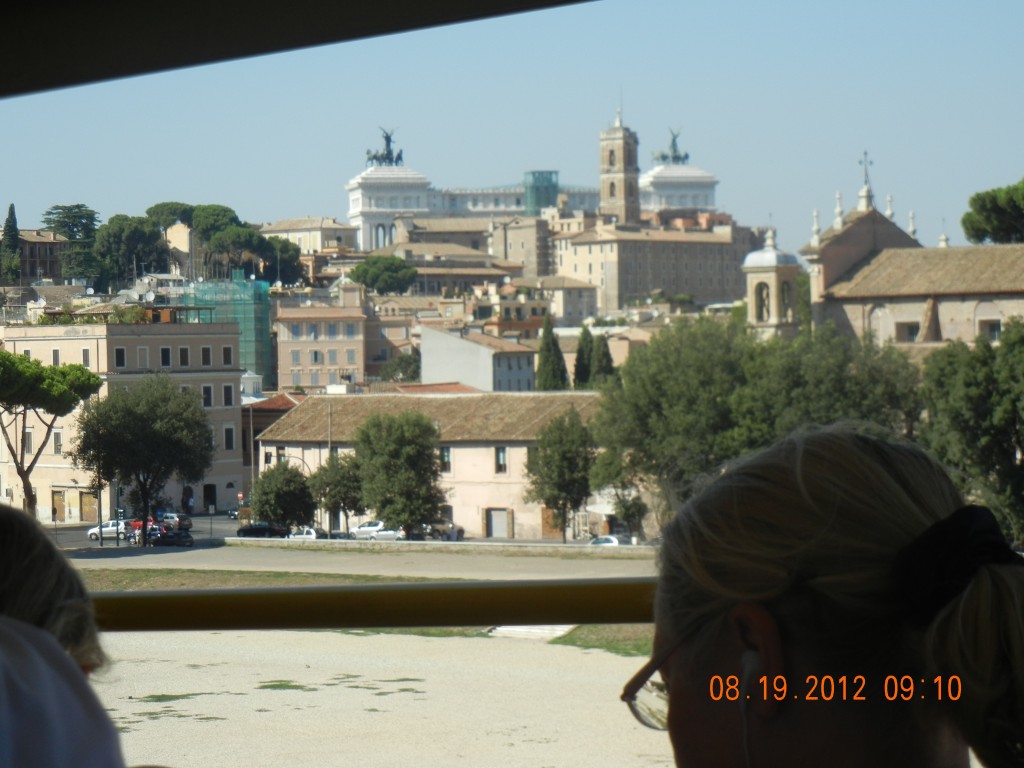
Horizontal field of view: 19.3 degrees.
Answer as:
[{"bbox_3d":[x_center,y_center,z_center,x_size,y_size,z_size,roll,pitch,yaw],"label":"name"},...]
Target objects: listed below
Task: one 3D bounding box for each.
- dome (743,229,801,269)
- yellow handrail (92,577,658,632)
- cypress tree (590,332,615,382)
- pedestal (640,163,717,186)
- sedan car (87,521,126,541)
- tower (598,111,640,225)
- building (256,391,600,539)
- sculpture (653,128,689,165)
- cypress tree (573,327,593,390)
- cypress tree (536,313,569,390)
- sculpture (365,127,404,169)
[{"bbox_3d":[20.125,-10.508,234.000,3.200,3.100,3.200,-1,1,38],"label":"dome"},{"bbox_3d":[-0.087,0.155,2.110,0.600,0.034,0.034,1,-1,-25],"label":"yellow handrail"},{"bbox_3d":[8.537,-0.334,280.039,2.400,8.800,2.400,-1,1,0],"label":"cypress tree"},{"bbox_3d":[53.047,-67.397,973.000,22.500,7.300,20.000,-1,1,-14],"label":"pedestal"},{"bbox_3d":[-33.206,12.041,248.000,3.500,1.500,1.580,-1,1,19],"label":"sedan car"},{"bbox_3d":[28.343,-56.659,797.000,7.800,31.000,7.800,-1,1,32],"label":"tower"},{"bbox_3d":[-4.458,6.512,245.276,33.500,11.400,11.500,-1,1,38],"label":"building"},{"bbox_3d":[51.435,-76.749,973.000,10.300,12.300,8.500,-1,1,-14],"label":"sculpture"},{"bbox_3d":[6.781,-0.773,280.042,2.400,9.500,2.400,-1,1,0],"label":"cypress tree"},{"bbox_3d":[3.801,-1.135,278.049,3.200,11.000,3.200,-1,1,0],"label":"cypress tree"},{"bbox_3d":[-40.017,-74.227,947.000,10.300,12.500,8.500,-1,1,-14],"label":"sculpture"}]

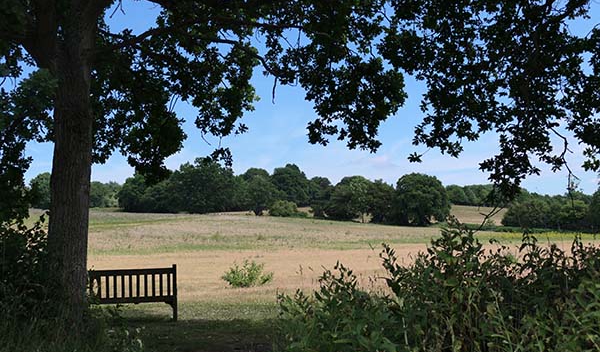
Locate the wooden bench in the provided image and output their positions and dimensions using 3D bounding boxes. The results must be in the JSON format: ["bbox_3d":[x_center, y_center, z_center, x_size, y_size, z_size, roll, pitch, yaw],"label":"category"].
[{"bbox_3d":[-2.853,1.874,12.497,1.750,0.900,0.620,-1,-3,-9],"label":"wooden bench"}]

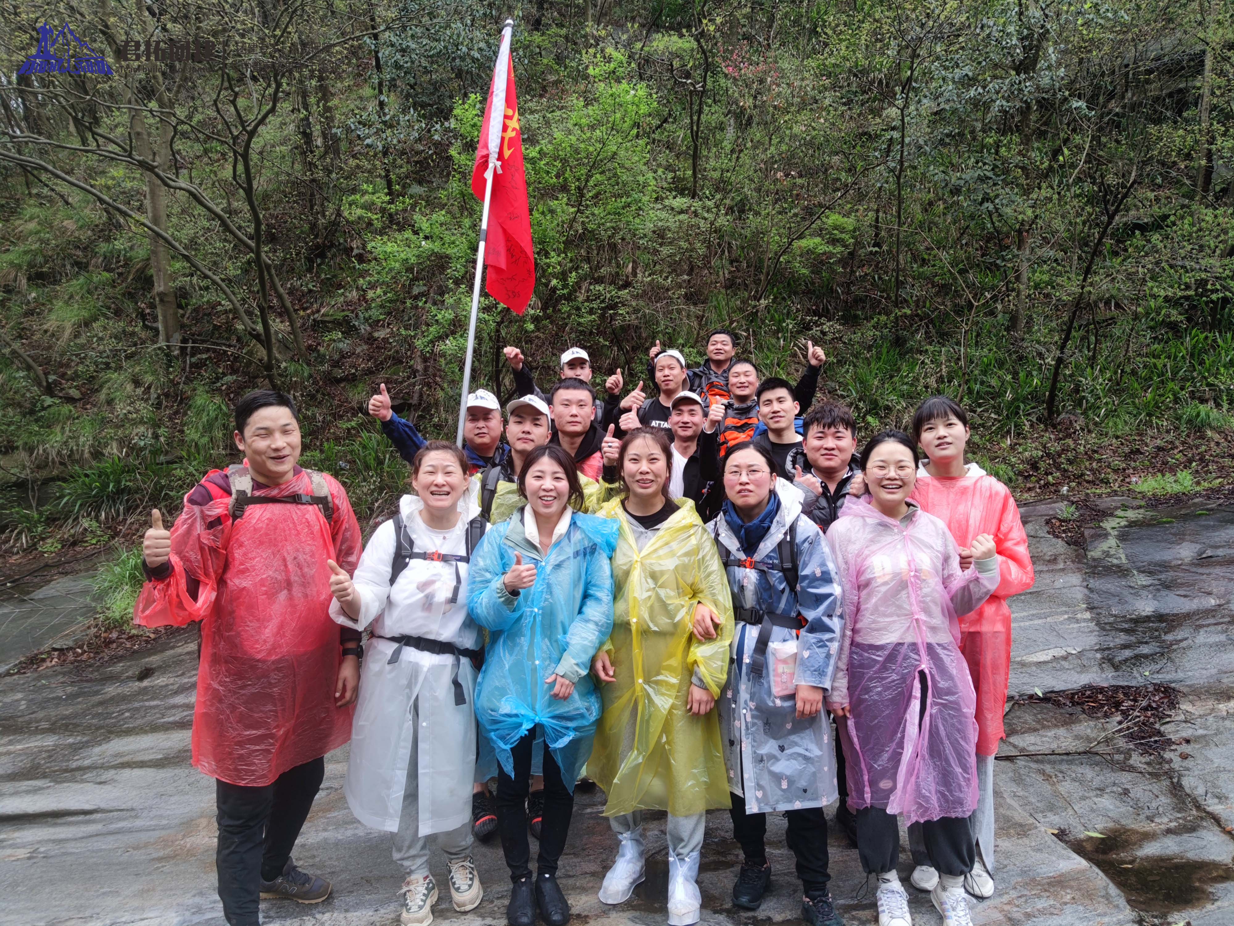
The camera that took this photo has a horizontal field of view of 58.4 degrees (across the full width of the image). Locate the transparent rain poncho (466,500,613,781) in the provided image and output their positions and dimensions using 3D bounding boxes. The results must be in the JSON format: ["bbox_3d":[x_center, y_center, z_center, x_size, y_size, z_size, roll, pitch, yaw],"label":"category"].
[{"bbox_3d":[-0.227,0.588,3.620,0.450,0.900,0.360,0,7,2],"label":"transparent rain poncho"}]

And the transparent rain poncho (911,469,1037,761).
[{"bbox_3d":[1.164,0.516,3.830,0.560,1.000,0.400,1,5,14],"label":"transparent rain poncho"}]

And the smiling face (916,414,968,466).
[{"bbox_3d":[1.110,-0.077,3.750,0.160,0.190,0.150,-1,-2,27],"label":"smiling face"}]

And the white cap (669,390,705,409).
[{"bbox_3d":[0.334,-0.300,5.250,0.175,0.125,0.250,0,4,6],"label":"white cap"}]

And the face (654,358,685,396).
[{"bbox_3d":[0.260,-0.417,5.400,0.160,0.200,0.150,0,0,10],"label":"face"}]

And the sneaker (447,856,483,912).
[{"bbox_3d":[-0.513,1.387,3.720,0.100,0.115,0.265,-3,8,-19],"label":"sneaker"}]

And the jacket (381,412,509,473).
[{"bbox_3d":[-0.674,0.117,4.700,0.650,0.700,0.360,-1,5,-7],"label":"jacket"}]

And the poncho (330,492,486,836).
[{"bbox_3d":[-0.692,0.673,3.700,0.550,1.150,0.420,0,4,-6],"label":"poncho"}]

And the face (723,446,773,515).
[{"bbox_3d":[0.423,0.050,3.600,0.162,0.215,0.170,1,2,19],"label":"face"}]

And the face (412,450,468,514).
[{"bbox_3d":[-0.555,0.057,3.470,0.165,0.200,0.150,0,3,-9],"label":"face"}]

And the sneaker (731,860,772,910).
[{"bbox_3d":[0.468,1.420,3.760,0.100,0.120,0.255,1,2,19],"label":"sneaker"}]

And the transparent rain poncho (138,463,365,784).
[{"bbox_3d":[-1.128,0.484,3.480,0.660,0.970,0.420,-2,7,-13],"label":"transparent rain poncho"}]

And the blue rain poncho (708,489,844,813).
[{"bbox_3d":[0.520,0.605,3.650,0.460,1.030,0.360,0,2,18],"label":"blue rain poncho"}]

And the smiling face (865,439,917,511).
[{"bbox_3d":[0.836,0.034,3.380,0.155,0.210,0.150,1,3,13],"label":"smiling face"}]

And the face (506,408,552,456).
[{"bbox_3d":[-0.352,-0.125,4.380,0.165,0.190,0.150,3,3,0],"label":"face"}]

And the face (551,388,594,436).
[{"bbox_3d":[-0.182,-0.210,4.580,0.175,0.200,0.140,0,4,-2],"label":"face"}]

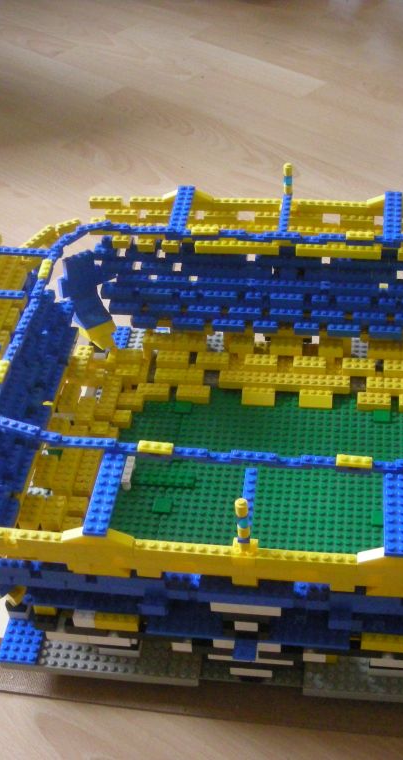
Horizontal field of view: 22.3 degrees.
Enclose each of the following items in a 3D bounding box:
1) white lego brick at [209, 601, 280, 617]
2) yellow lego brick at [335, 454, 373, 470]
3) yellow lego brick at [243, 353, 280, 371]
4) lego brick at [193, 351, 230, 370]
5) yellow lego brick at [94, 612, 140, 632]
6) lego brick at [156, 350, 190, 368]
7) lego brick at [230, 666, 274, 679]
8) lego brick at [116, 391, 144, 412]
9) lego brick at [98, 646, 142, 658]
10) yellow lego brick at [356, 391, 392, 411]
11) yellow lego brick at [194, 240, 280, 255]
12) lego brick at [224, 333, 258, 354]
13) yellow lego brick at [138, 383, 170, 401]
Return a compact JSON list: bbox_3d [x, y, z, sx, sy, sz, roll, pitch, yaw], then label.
[{"bbox_3d":[0.030,0.151,0.690,0.048,0.010,0.008,2,42,8],"label":"white lego brick"},{"bbox_3d":[0.102,0.055,0.686,0.024,0.005,0.008,2,42,8],"label":"yellow lego brick"},{"bbox_3d":[0.059,-0.017,1.005,0.032,0.011,0.016,2,42,8],"label":"yellow lego brick"},{"bbox_3d":[0.011,-0.019,1.016,0.032,0.011,0.016,2,42,8],"label":"lego brick"},{"bbox_3d":[-0.060,0.172,0.742,0.032,0.011,0.015,2,42,8],"label":"yellow lego brick"},{"bbox_3d":[-0.028,-0.020,1.019,0.032,0.011,0.016,2,42,8],"label":"lego brick"},{"bbox_3d":[0.038,0.215,0.768,0.032,0.011,0.010,2,42,8],"label":"lego brick"},{"bbox_3d":[-0.068,0.021,1.001,0.025,0.011,0.016,2,42,8],"label":"lego brick"},{"bbox_3d":[-0.062,0.206,0.790,0.032,0.011,0.011,2,42,8],"label":"lego brick"},{"bbox_3d":[0.165,0.021,0.979,0.032,0.011,0.016,2,42,8],"label":"yellow lego brick"},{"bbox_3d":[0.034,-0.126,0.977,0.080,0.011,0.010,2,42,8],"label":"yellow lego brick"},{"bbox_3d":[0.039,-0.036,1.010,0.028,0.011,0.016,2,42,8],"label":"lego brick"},{"bbox_3d":[-0.047,0.011,1.006,0.032,0.011,0.016,2,42,8],"label":"yellow lego brick"}]

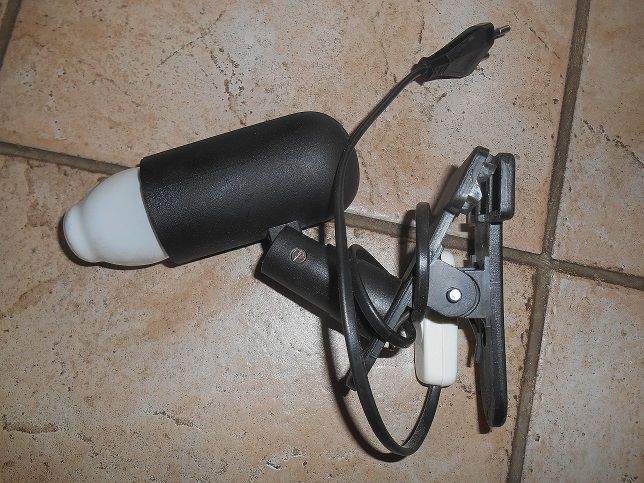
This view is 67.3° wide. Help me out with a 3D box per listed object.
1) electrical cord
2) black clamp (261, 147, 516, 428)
[{"bbox_3d":[0.046,-0.013,0.246,0.087,0.052,0.239,9,84,-2],"label":"electrical cord"},{"bbox_3d":[0.031,0.020,0.244,0.125,0.044,0.137,3,84,-3],"label":"black clamp"}]

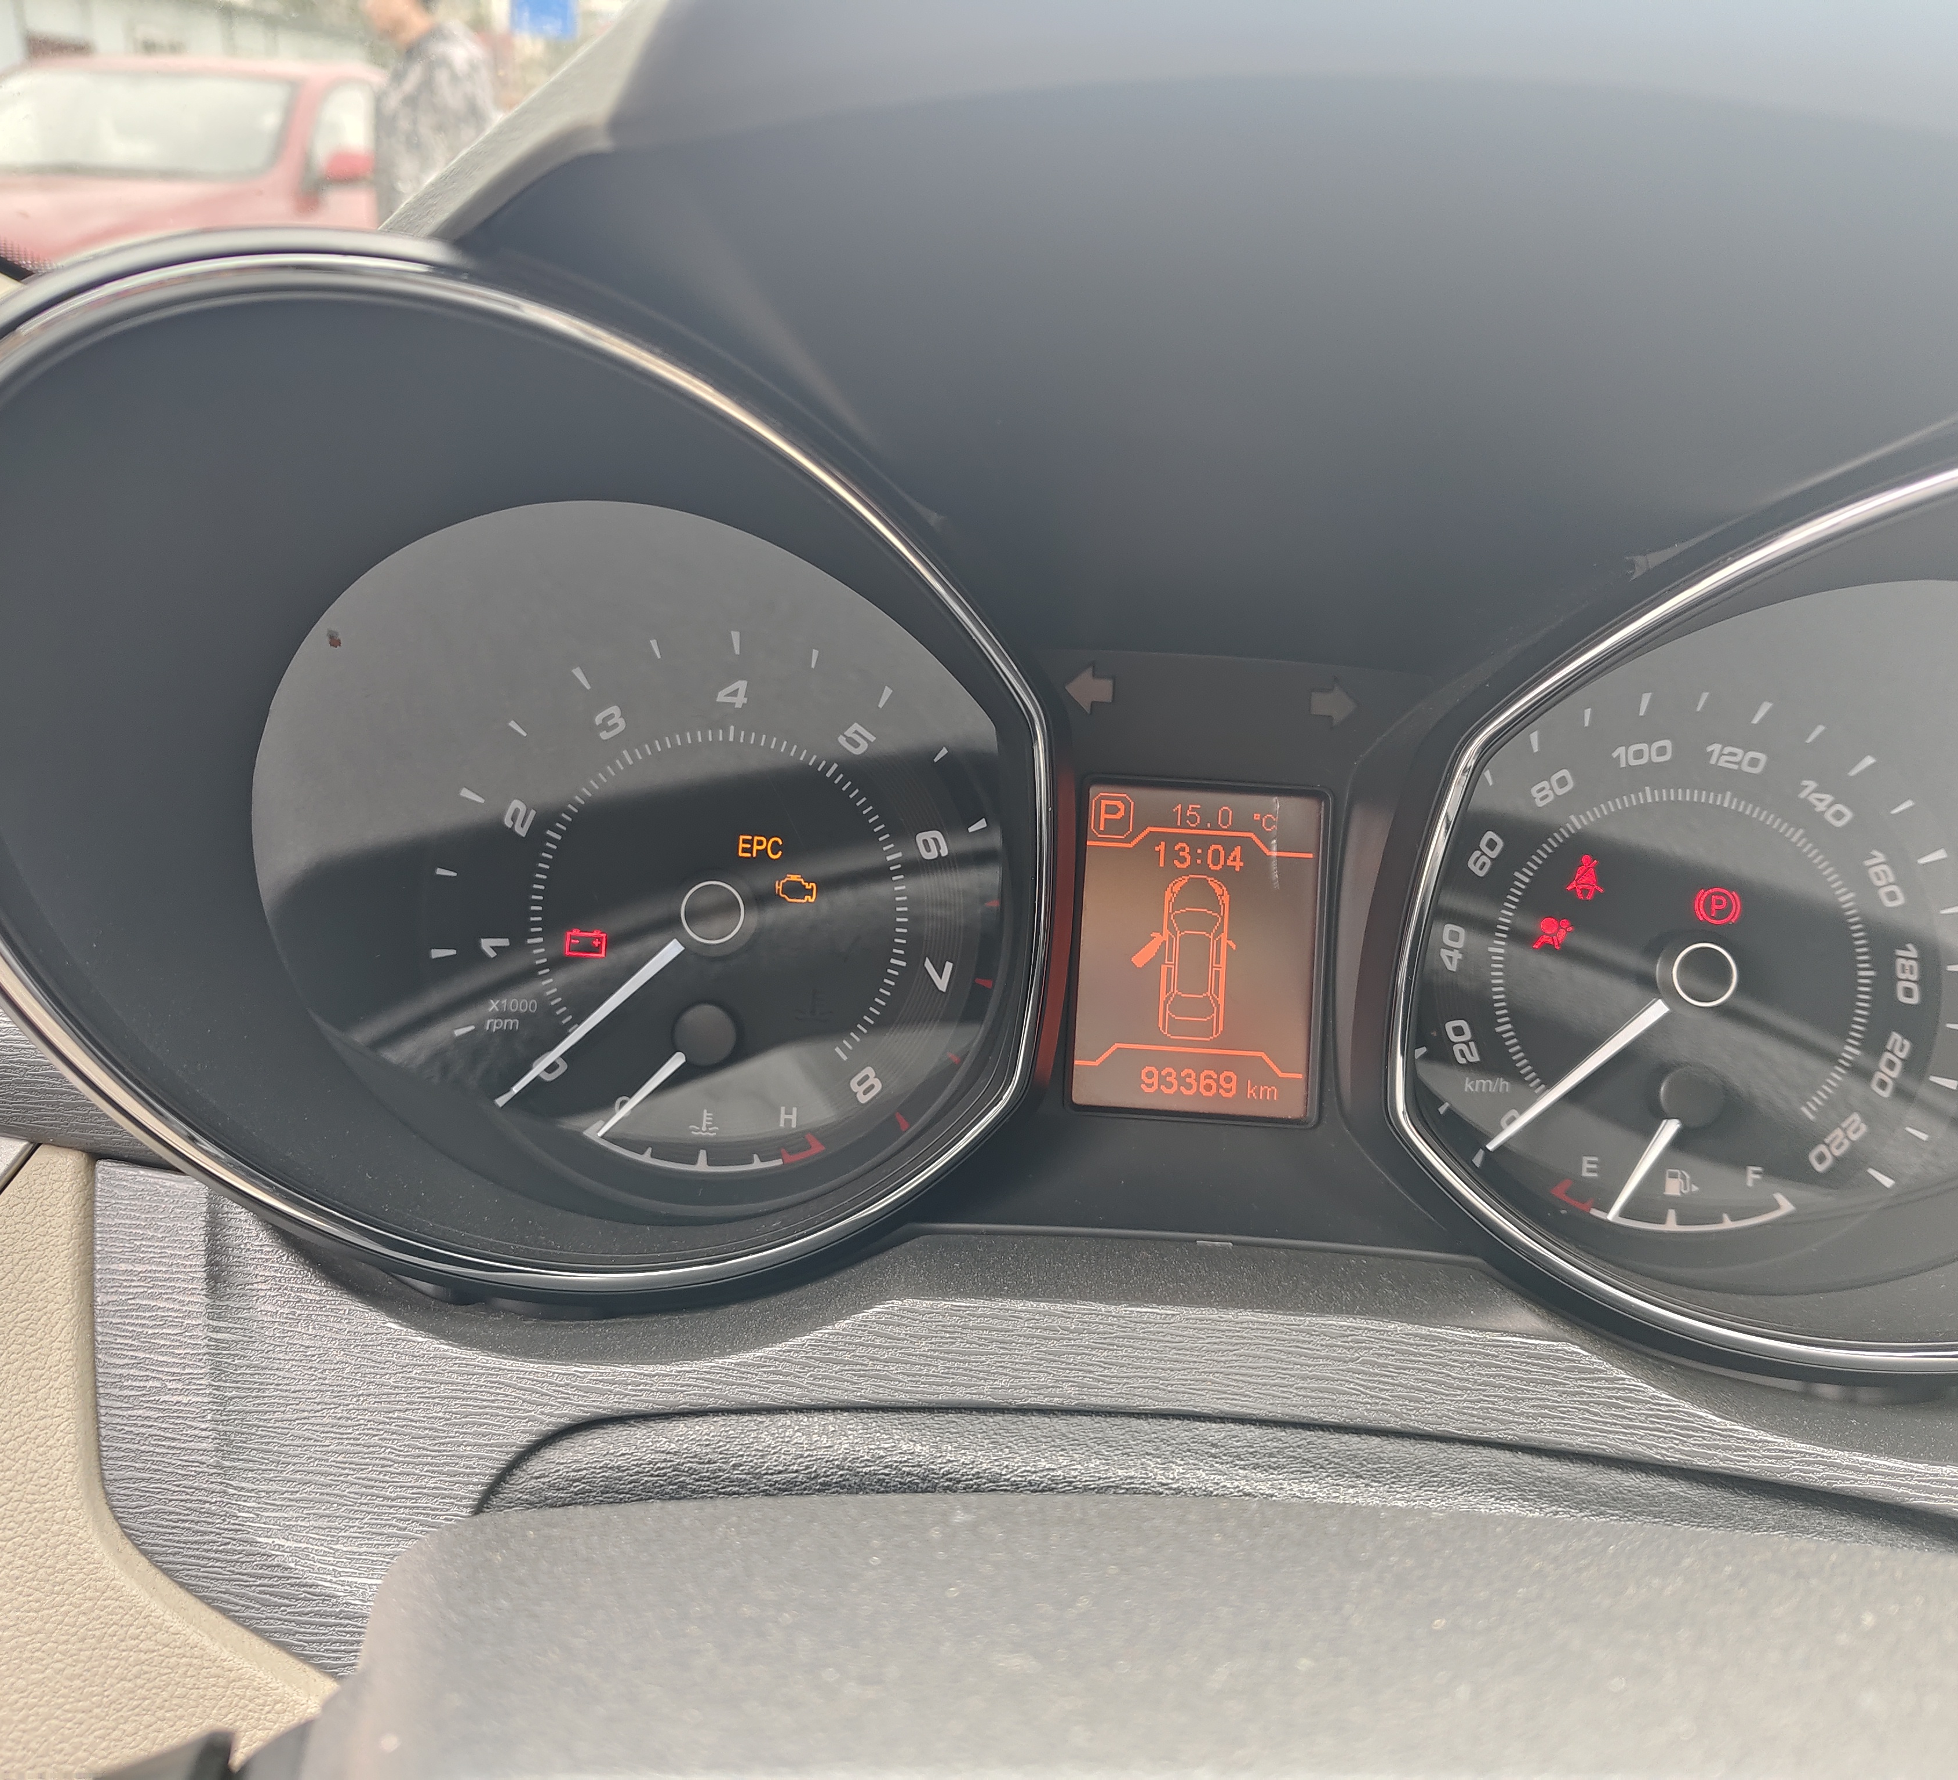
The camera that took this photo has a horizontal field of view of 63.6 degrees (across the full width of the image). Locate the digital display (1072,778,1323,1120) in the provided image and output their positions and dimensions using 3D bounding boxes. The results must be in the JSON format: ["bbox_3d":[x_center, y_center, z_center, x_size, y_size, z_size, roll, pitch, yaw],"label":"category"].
[{"bbox_3d":[0.042,0.012,0.307,0.046,0.062,0.008,3,-4,1],"label":"digital display"}]

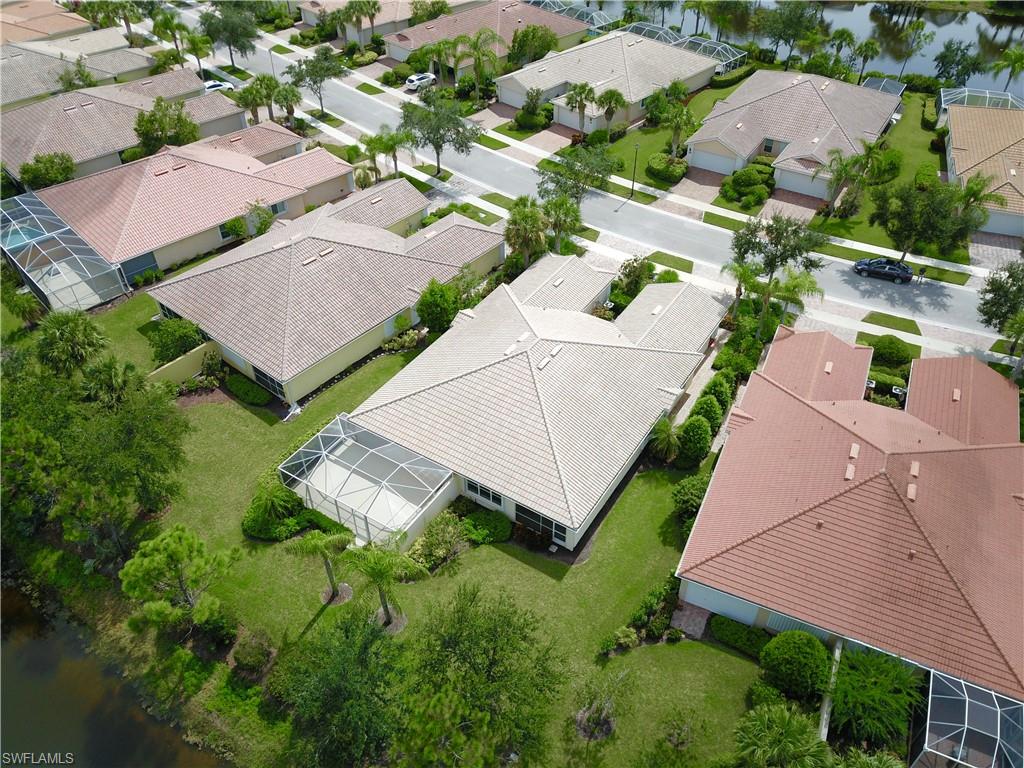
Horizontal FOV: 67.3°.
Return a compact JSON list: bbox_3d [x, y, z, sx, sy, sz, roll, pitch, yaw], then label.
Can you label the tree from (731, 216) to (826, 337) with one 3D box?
[{"bbox_3d":[21.227,-9.260,62.000,7.465,8.204,7.465,0,41,0],"label":"tree"}]

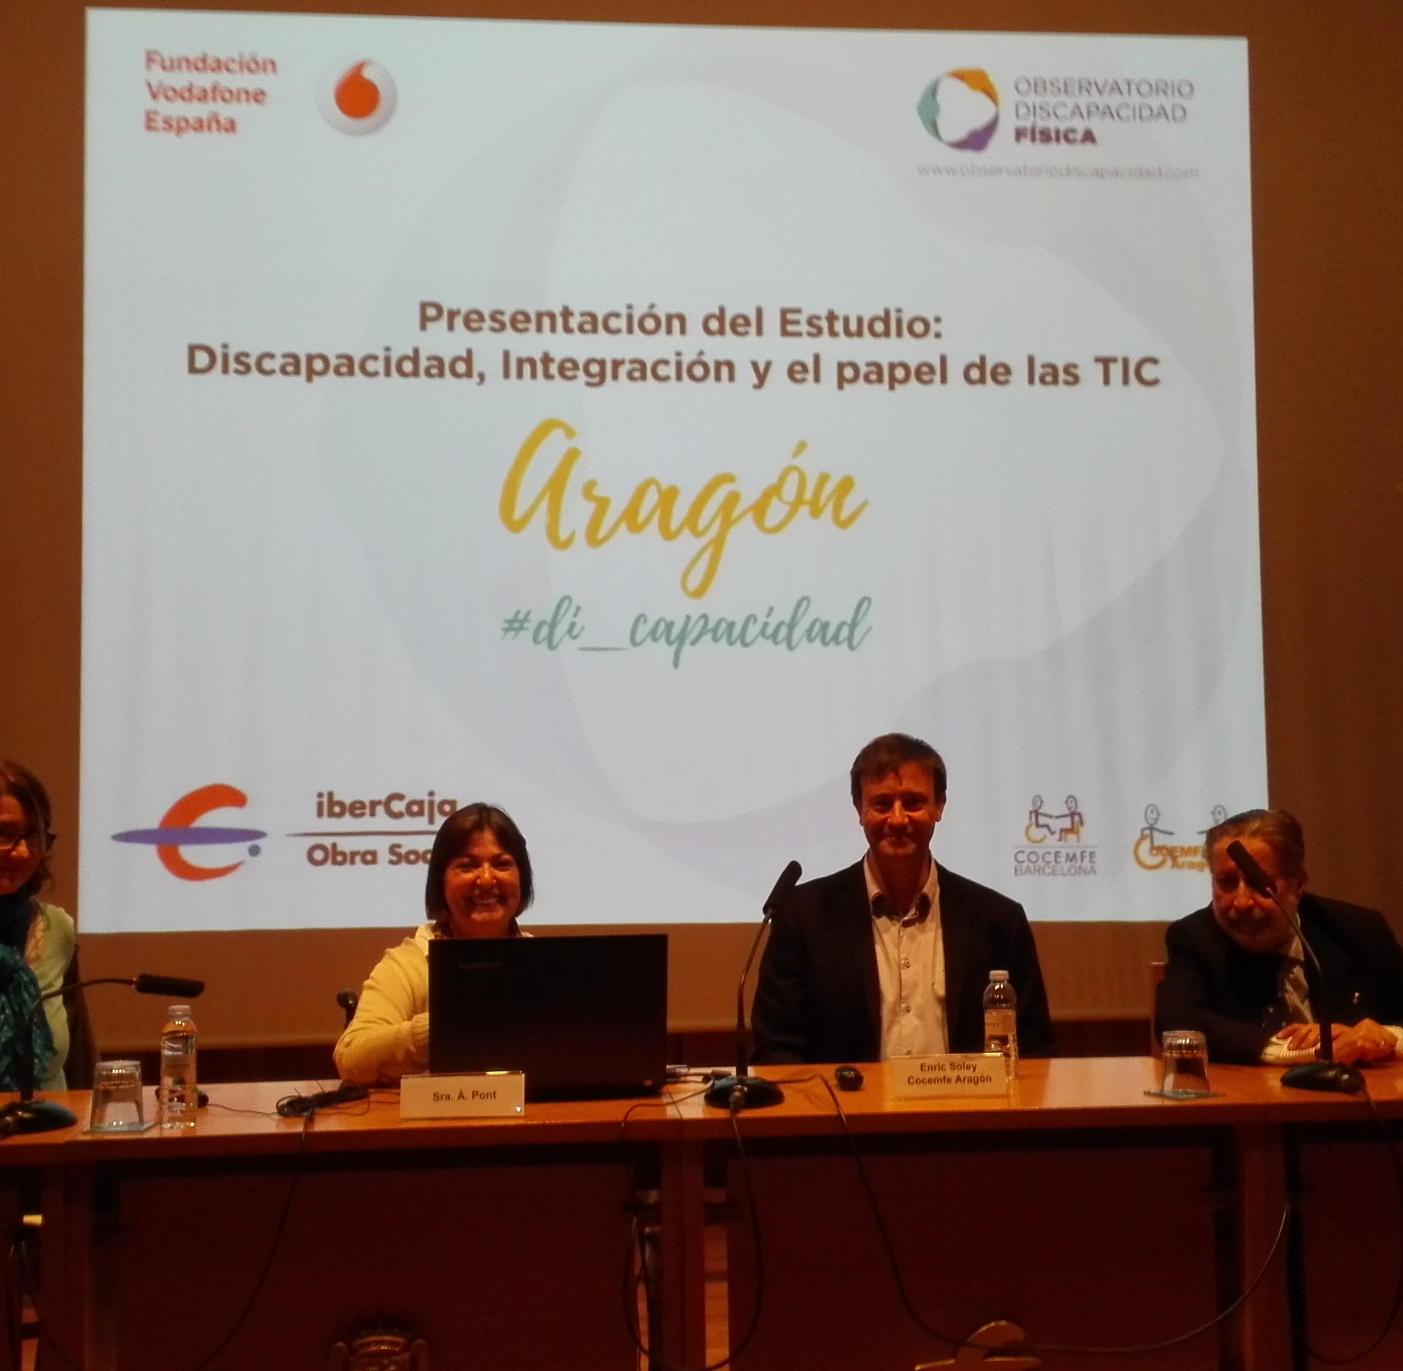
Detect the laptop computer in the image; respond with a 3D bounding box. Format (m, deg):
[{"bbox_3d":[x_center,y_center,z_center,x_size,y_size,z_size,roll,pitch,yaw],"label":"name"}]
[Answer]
[{"bbox_3d":[-0.277,0.552,3.073,0.382,0.272,0.300,1,-5,-14],"label":"laptop computer"}]

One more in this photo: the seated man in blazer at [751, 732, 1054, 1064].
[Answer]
[{"bbox_3d":[0.394,0.768,3.386,0.580,1.361,0.780,-1,-3,0],"label":"seated man in blazer"}]

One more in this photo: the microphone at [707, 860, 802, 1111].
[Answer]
[{"bbox_3d":[0.091,0.484,2.986,0.130,0.390,0.240,-3,-6,33],"label":"microphone"}]

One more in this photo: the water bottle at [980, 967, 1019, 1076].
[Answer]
[{"bbox_3d":[0.529,0.601,3.215,0.062,0.190,0.062,0,-5,-8],"label":"water bottle"}]

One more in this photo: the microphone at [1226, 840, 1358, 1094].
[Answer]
[{"bbox_3d":[1.026,0.480,3.138,0.231,0.409,0.160,-2,-3,15],"label":"microphone"}]

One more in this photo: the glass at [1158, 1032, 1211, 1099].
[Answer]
[{"bbox_3d":[0.811,0.632,3.032,0.079,0.094,0.079,-1,-3,0],"label":"glass"}]

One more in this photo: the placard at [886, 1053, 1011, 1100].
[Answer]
[{"bbox_3d":[0.407,0.644,3.021,0.200,0.074,0.060,0,-5,-8],"label":"placard"}]

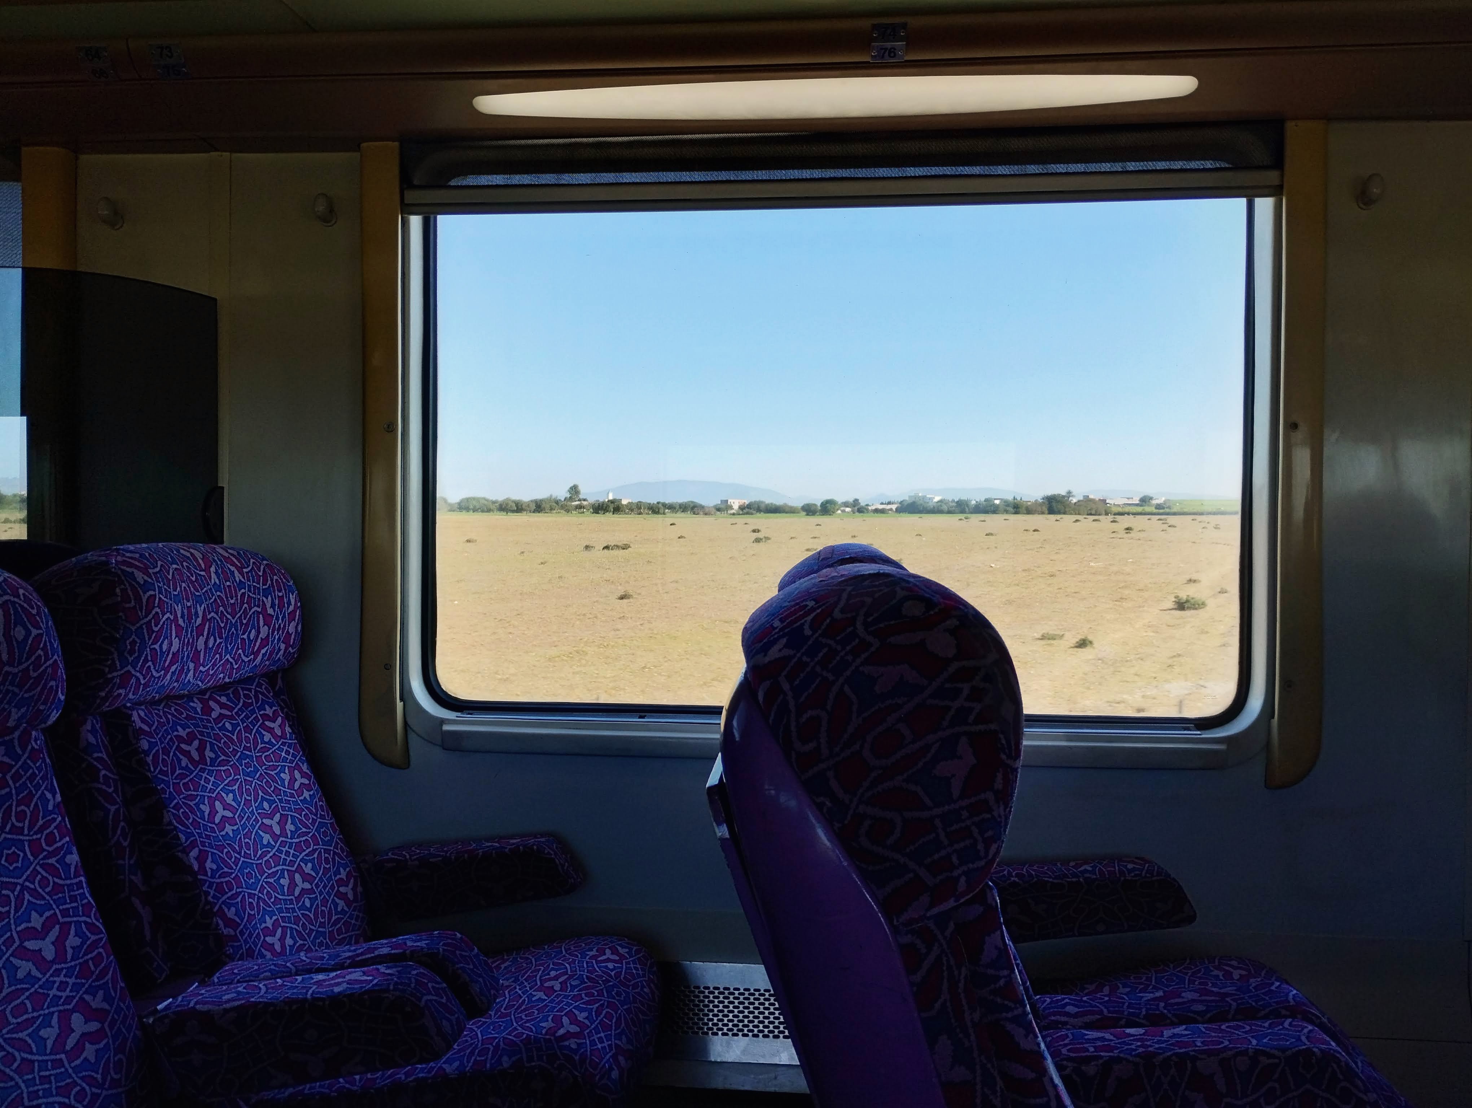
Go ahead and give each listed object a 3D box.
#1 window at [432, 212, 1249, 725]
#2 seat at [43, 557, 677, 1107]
[{"bbox_3d":[0.150,-0.153,1.981,1.375,0.864,0.060,0,2,5],"label":"window"},{"bbox_3d":[-0.478,0.511,1.739,0.745,1.055,0.560,0,2,5],"label":"seat"}]

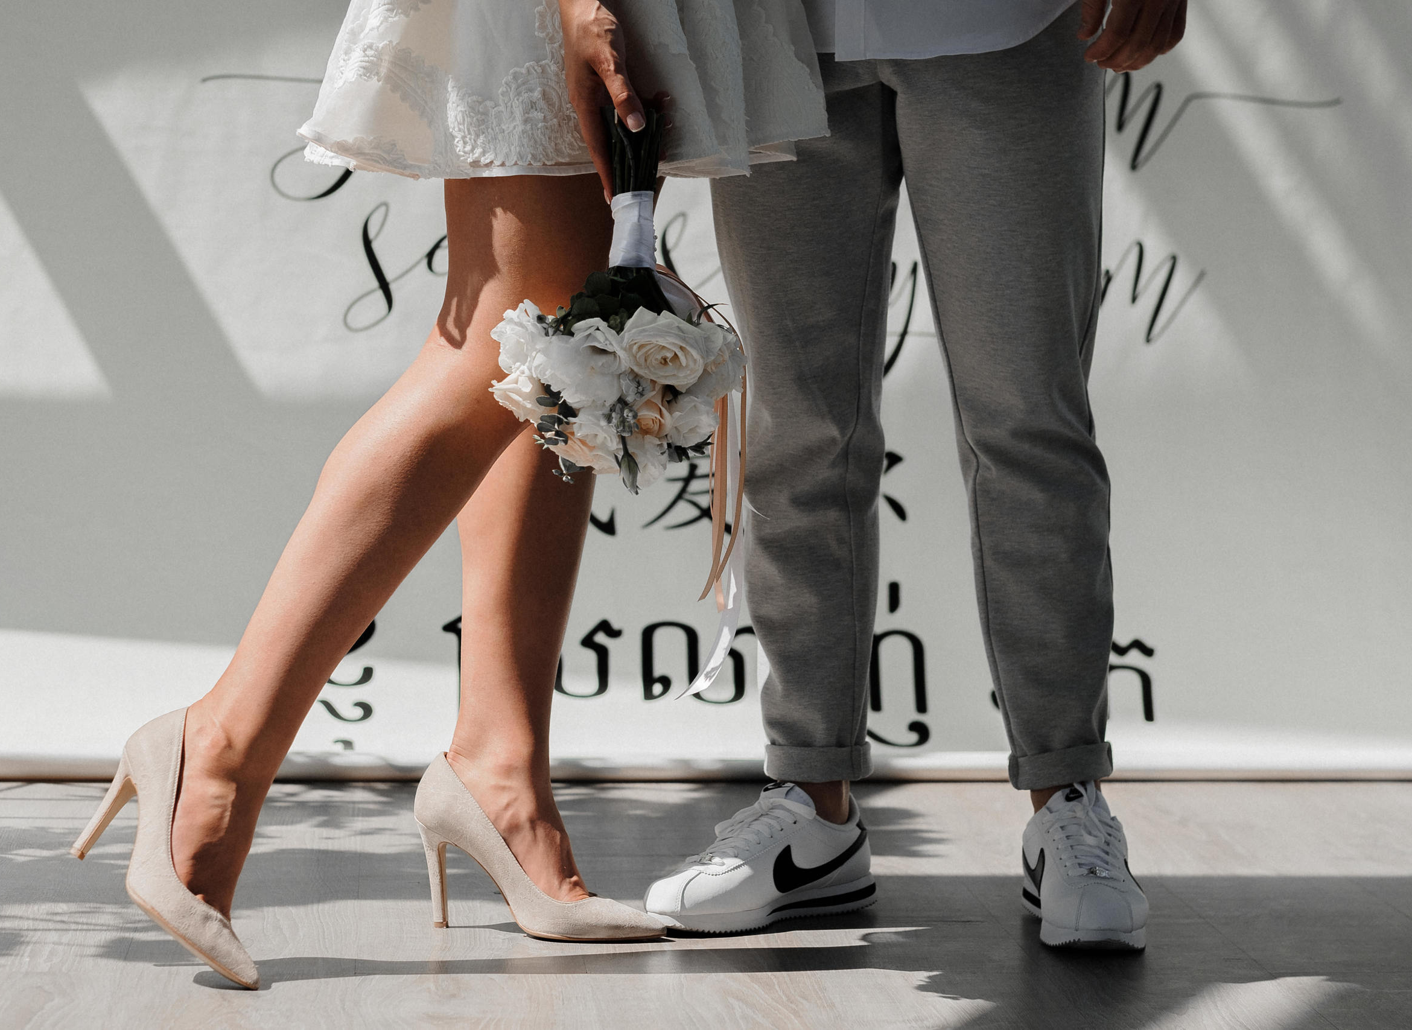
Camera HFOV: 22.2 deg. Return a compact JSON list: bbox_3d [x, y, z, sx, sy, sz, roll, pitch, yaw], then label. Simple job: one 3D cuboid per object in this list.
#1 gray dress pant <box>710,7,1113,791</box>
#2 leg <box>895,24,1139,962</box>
[{"bbox_3d":[0.209,-0.147,3.555,0.385,0.850,0.250,2,5,14],"label":"gray dress pant"},{"bbox_3d":[0.308,-0.049,3.533,0.230,0.910,0.290,0,5,-3],"label":"leg"}]

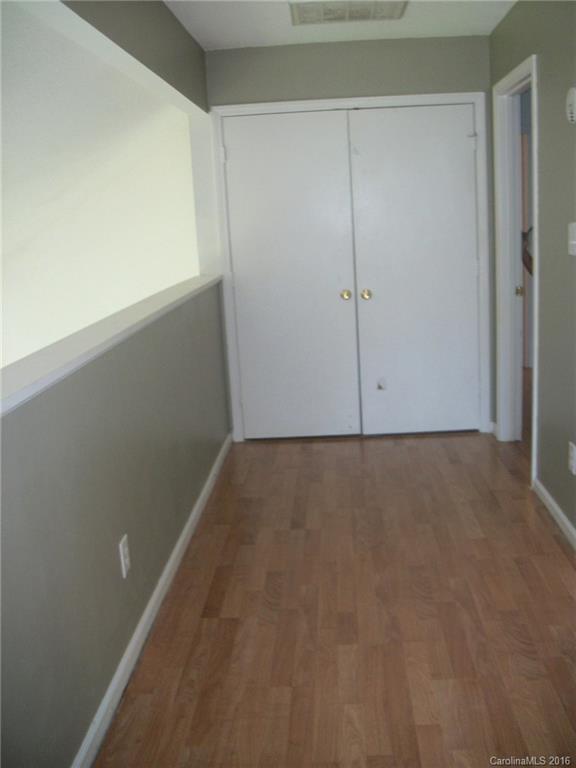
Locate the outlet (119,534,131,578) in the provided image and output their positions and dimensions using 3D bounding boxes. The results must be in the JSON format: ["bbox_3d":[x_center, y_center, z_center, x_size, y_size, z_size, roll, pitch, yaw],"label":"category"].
[{"bbox_3d":[-0.546,0.583,2.399,0.012,0.118,0.072,-3,13,4],"label":"outlet"}]

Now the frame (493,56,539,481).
[{"bbox_3d":[1.280,-0.577,3.869,0.125,2.102,0.900,-3,13,4],"label":"frame"}]

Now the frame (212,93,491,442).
[{"bbox_3d":[0.435,-0.678,4.529,1.655,2.102,0.110,-3,13,4],"label":"frame"}]

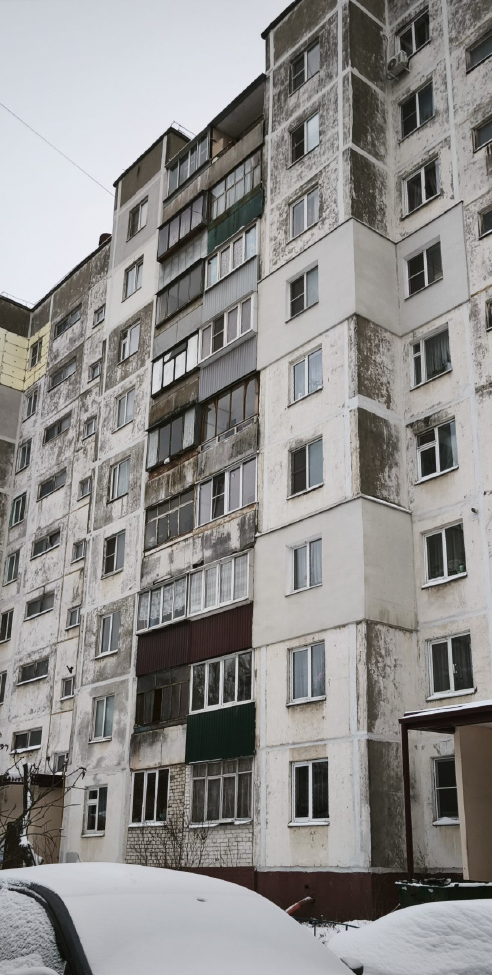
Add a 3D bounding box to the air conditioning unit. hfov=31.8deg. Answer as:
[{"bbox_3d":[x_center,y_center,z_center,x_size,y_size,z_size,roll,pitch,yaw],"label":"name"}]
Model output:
[{"bbox_3d":[4.756,-13.296,27.054,0.300,0.540,0.720,18,-27,-36],"label":"air conditioning unit"}]

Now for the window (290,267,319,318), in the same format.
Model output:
[{"bbox_3d":[1.775,-6.047,26.754,0.150,1.360,1.280,17,-25,-38],"label":"window"}]

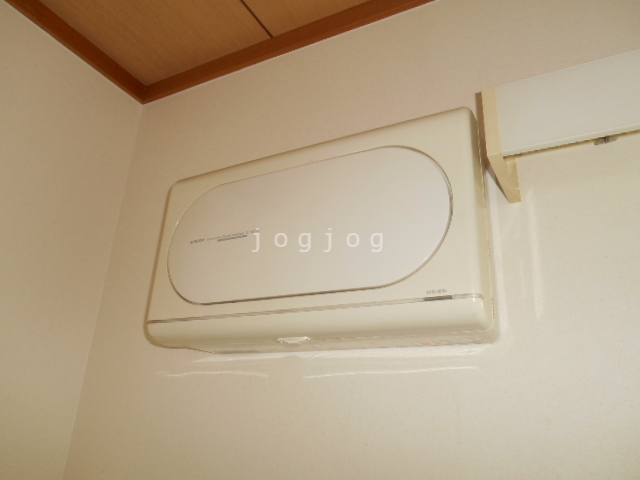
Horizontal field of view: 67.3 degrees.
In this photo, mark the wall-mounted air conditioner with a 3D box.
[{"bbox_3d":[-0.013,0.020,0.993,0.689,0.377,0.187,-9,-24,26],"label":"wall-mounted air conditioner"}]

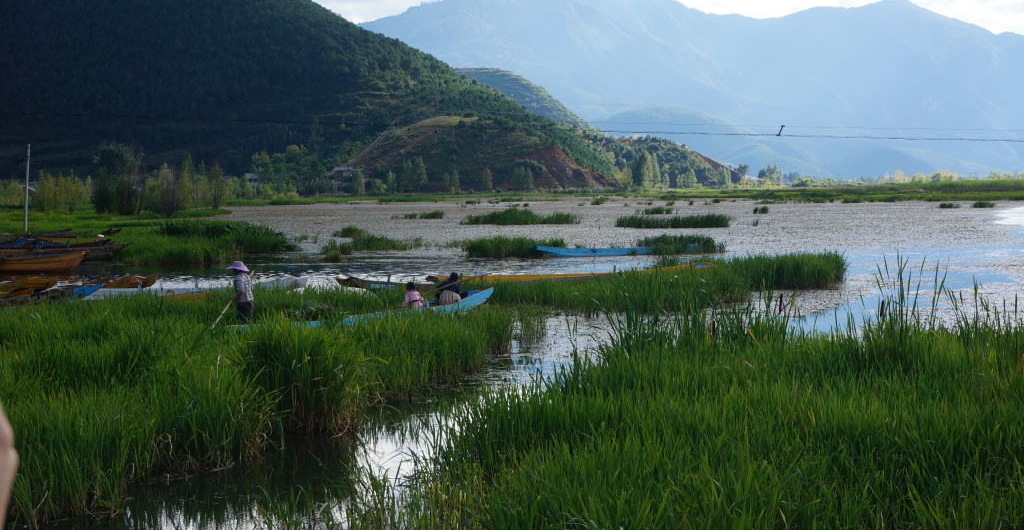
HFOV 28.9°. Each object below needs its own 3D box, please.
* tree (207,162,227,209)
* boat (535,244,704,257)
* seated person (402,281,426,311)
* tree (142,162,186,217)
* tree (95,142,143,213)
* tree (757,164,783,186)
[{"bbox_3d":[-28.976,-7.668,195.000,1.950,4.500,1.950,0,2,0],"label":"tree"},{"bbox_3d":[4.445,-0.584,83.000,7.300,0.600,1.100,-1,3,-28],"label":"boat"},{"bbox_3d":[-2.180,0.729,44.600,0.500,0.700,0.520,1,3,18],"label":"seated person"},{"bbox_3d":[-27.435,-5.882,157.000,3.500,4.300,3.400,0,2,0],"label":"tree"},{"bbox_3d":[-33.243,-7.282,168.000,4.100,6.000,4.000,0,2,0],"label":"tree"},{"bbox_3d":[82.872,-28.869,640.000,8.400,7.400,7.800,0,2,0],"label":"tree"}]

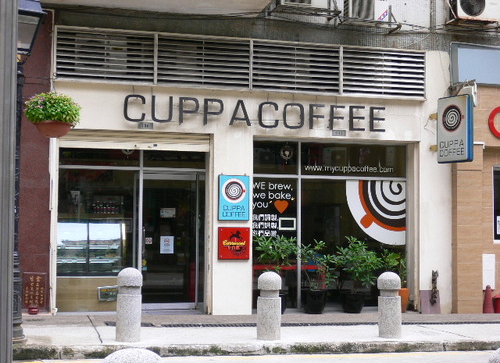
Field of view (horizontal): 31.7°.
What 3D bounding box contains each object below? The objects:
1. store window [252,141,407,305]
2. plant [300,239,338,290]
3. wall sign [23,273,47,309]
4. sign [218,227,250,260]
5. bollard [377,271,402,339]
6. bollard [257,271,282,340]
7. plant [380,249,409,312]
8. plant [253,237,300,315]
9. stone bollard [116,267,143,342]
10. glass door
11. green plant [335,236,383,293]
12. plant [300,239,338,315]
[{"bbox_3d":[1.321,0.686,14.376,2.693,2.720,0.120,1,-4,-16],"label":"store window"},{"bbox_3d":[1.168,1.378,14.641,0.551,0.851,0.500,1,-3,-16],"label":"plant"},{"bbox_3d":[-3.099,1.574,12.702,0.336,0.516,0.050,1,-4,-16],"label":"wall sign"},{"bbox_3d":[-0.236,0.955,13.488,0.490,0.501,0.040,1,-4,-16],"label":"sign"},{"bbox_3d":[1.747,1.539,11.000,0.290,0.815,0.290,0,-3,0],"label":"bollard"},{"bbox_3d":[0.243,1.613,11.408,0.312,0.875,0.312,0,-3,0],"label":"bollard"},{"bbox_3d":[2.472,1.678,15.034,0.359,1.091,0.380,1,-3,-16],"label":"plant"},{"bbox_3d":[0.439,1.506,14.455,0.624,1.262,0.550,1,-3,-16],"label":"plant"},{"bbox_3d":[-1.419,1.452,10.400,0.290,0.866,0.290,1,-4,-16],"label":"stone bollard"},{"bbox_3d":[-1.252,0.948,14.202,0.988,2.192,0.080,1,-3,-16],"label":"glass door"},{"bbox_3d":[1.738,1.327,14.092,0.770,0.892,0.700,0,-3,0],"label":"green plant"},{"bbox_3d":[1.167,1.564,14.631,0.550,1.222,0.500,1,-3,-16],"label":"plant"}]

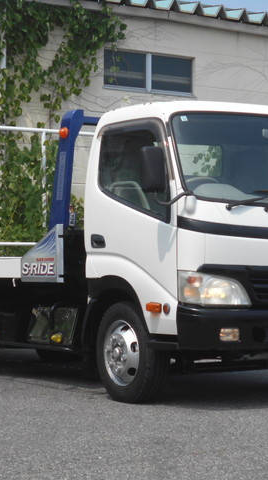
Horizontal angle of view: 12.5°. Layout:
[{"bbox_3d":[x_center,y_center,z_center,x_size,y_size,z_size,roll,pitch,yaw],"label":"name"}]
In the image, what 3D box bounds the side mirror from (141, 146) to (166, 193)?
[{"bbox_3d":[0.134,-0.469,8.012,0.190,0.310,0.100,0,-2,-20],"label":"side mirror"}]

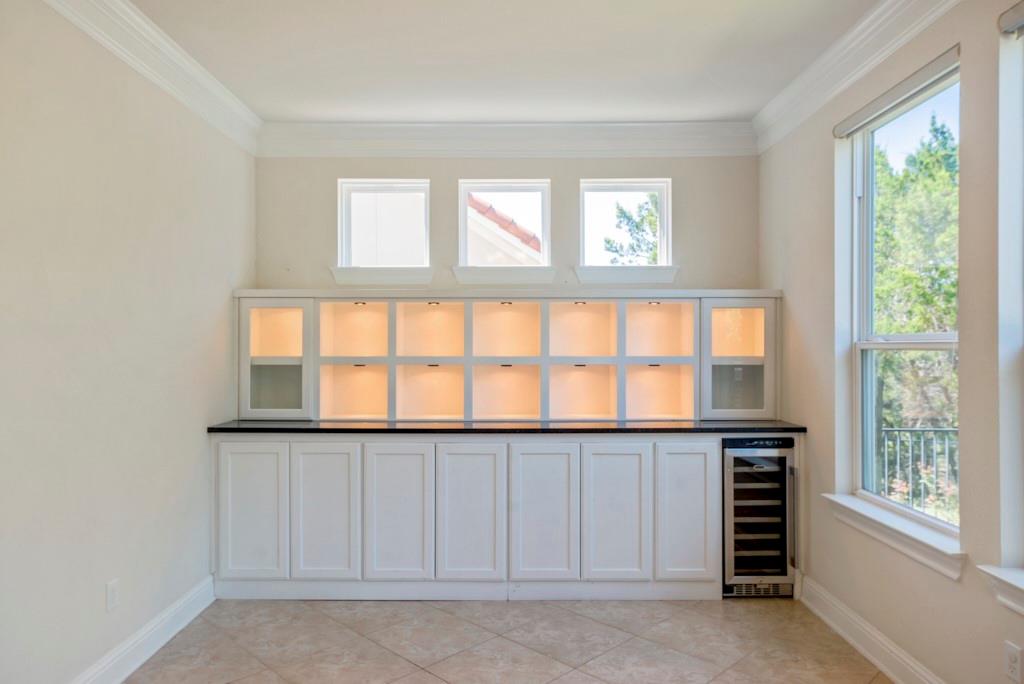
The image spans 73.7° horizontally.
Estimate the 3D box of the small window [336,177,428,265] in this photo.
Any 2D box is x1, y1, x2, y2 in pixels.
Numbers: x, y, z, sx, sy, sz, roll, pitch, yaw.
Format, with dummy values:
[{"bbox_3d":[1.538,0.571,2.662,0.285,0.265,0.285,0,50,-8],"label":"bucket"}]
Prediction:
[{"bbox_3d":[-0.802,-0.751,4.340,0.577,0.560,0.100,0,0,0],"label":"small window"}]

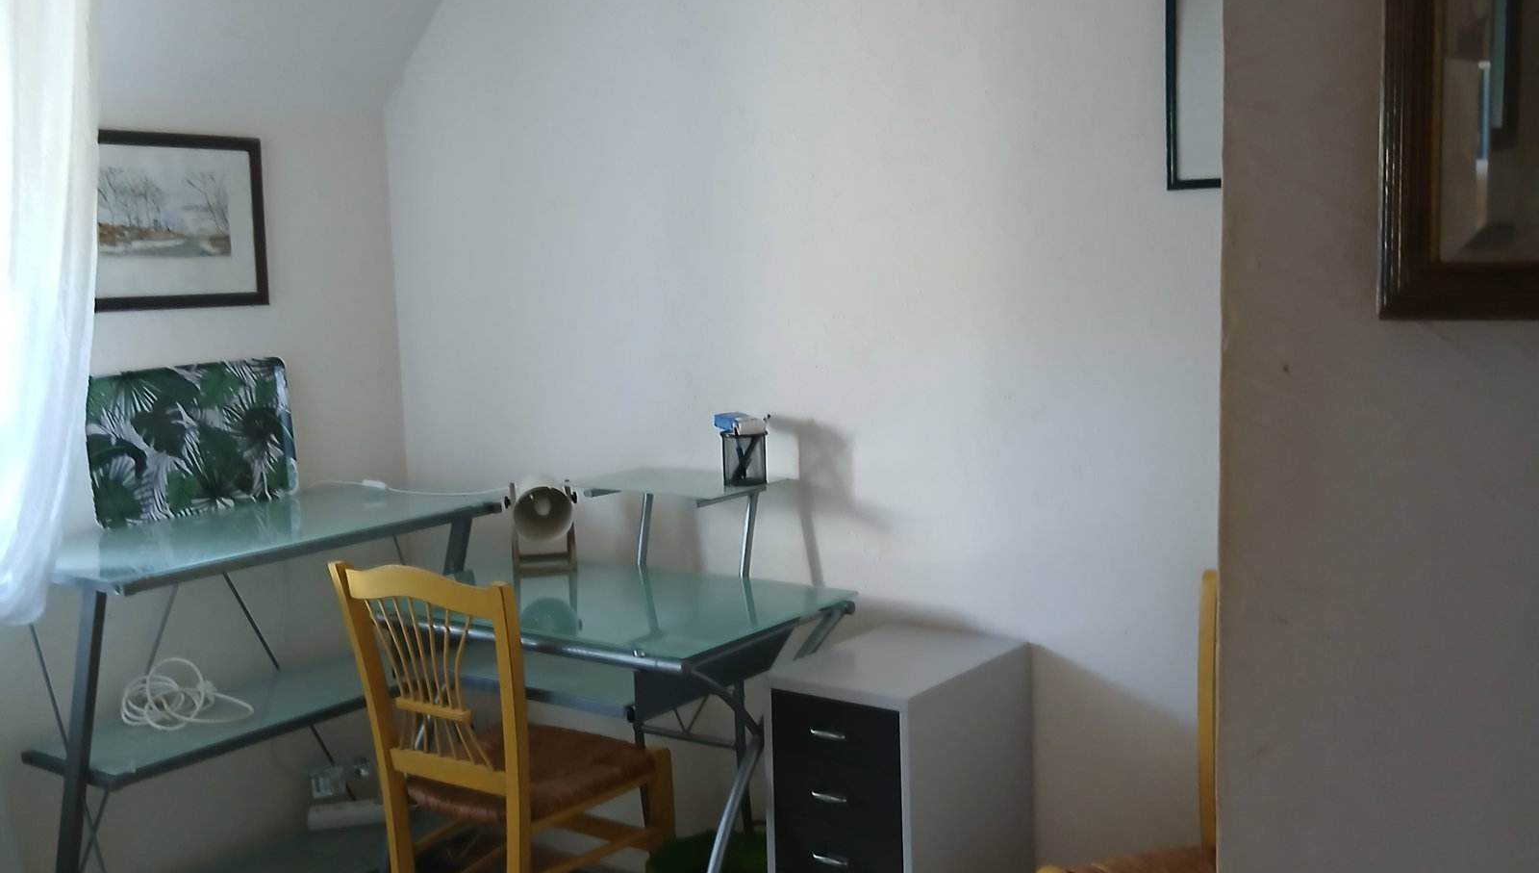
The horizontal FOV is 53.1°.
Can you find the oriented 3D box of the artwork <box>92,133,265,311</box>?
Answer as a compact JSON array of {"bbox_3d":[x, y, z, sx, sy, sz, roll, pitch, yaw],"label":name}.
[{"bbox_3d":[-1.221,-0.428,3.104,0.022,0.352,0.510,4,10,35],"label":"artwork"}]

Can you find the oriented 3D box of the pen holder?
[{"bbox_3d":[-0.048,0.041,3.033,0.090,0.100,0.090,4,10,35],"label":"pen holder"}]

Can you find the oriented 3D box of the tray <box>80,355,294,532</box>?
[{"bbox_3d":[-1.175,0.006,3.172,0.028,0.302,0.468,-1,7,35],"label":"tray"}]

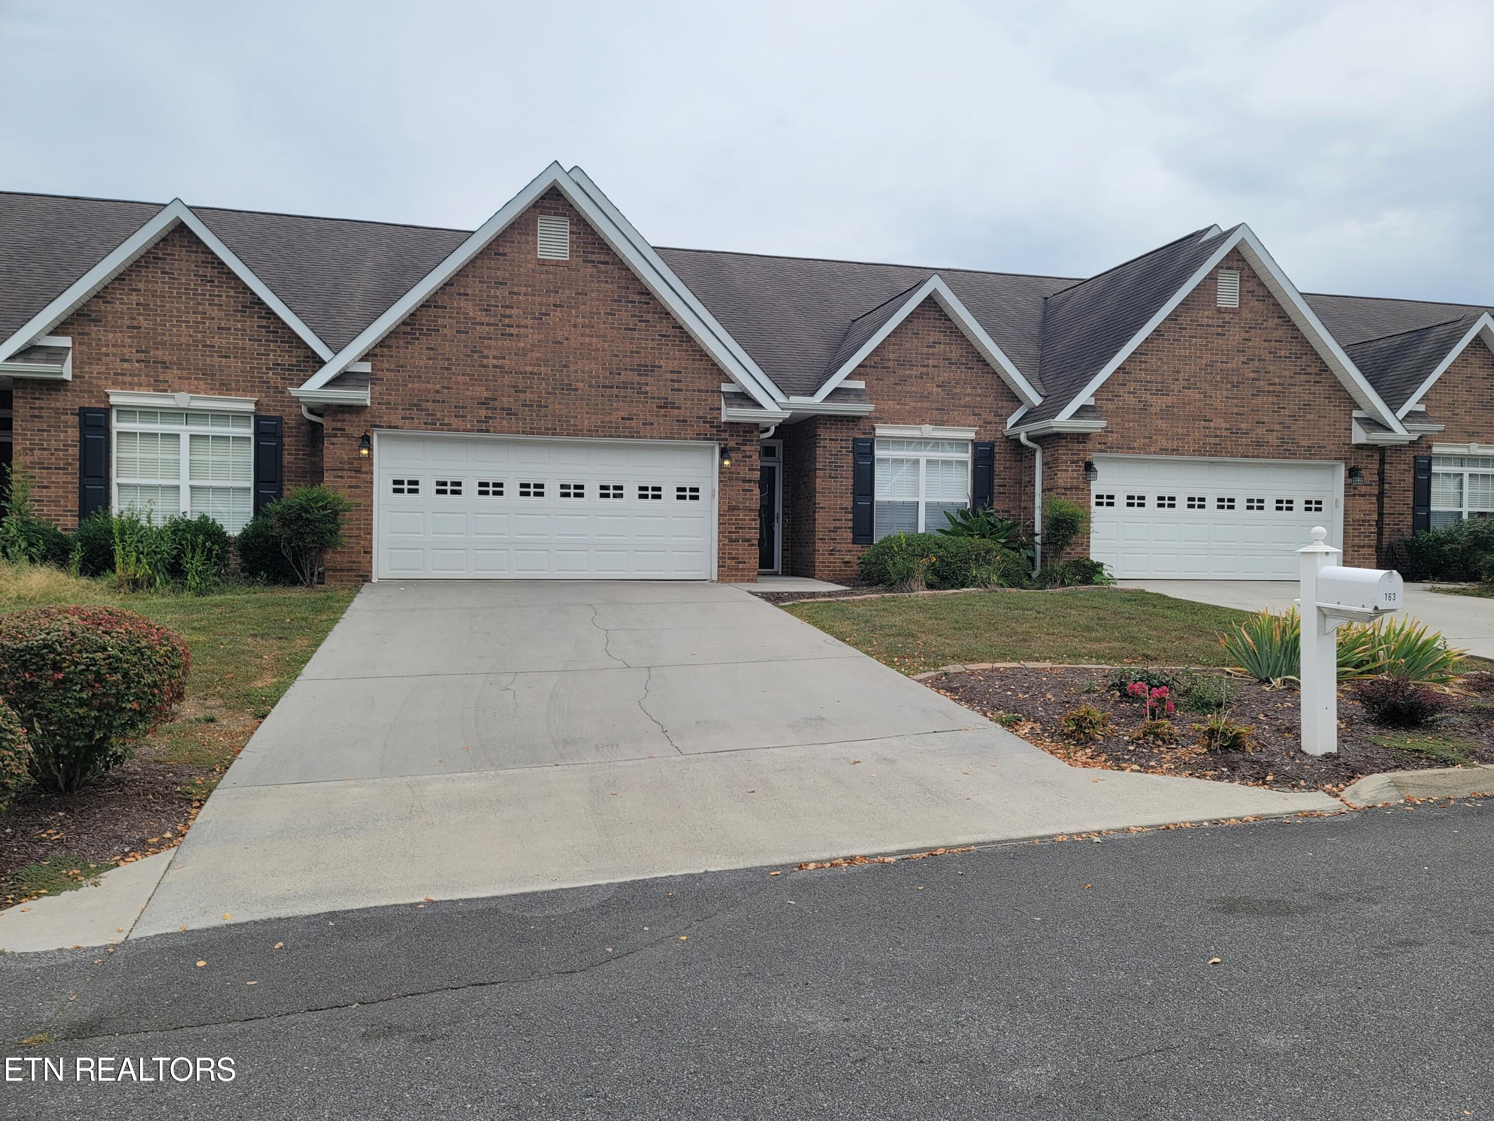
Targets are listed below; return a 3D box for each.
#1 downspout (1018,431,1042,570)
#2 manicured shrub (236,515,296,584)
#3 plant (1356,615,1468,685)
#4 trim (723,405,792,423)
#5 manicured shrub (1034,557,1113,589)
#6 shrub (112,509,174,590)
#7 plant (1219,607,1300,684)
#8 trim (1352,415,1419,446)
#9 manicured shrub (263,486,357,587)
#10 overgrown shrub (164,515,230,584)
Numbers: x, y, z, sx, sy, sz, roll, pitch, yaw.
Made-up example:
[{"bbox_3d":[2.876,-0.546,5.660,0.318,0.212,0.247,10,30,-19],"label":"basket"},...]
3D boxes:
[{"bbox_3d":[4.898,-0.976,18.648,0.370,2.440,0.110,1,1,-13],"label":"downspout"},{"bbox_3d":[-6.837,-0.151,15.489,1.022,0.959,1.000,1,1,-13],"label":"manicured shrub"},{"bbox_3d":[6.109,0.828,9.943,0.950,0.616,0.800,1,1,-13],"label":"plant"},{"bbox_3d":[0.147,-2.240,16.524,0.960,0.260,0.450,1,1,-13],"label":"trim"},{"bbox_3d":[5.331,0.201,17.663,1.242,0.482,0.950,1,1,-13],"label":"manicured shrub"},{"bbox_3d":[-8.184,-0.142,14.604,0.837,1.057,0.750,1,1,-13],"label":"shrub"},{"bbox_3d":[4.703,0.780,9.814,0.800,0.659,0.750,1,1,-13],"label":"plant"},{"bbox_3d":[11.451,-2.328,19.371,0.970,0.450,0.430,1,1,-13],"label":"trim"},{"bbox_3d":[-6.190,-0.339,15.280,1.322,1.379,1.250,1,1,-13],"label":"manicured shrub"},{"bbox_3d":[-7.739,-0.156,15.172,0.919,0.955,0.950,1,1,-13],"label":"overgrown shrub"}]

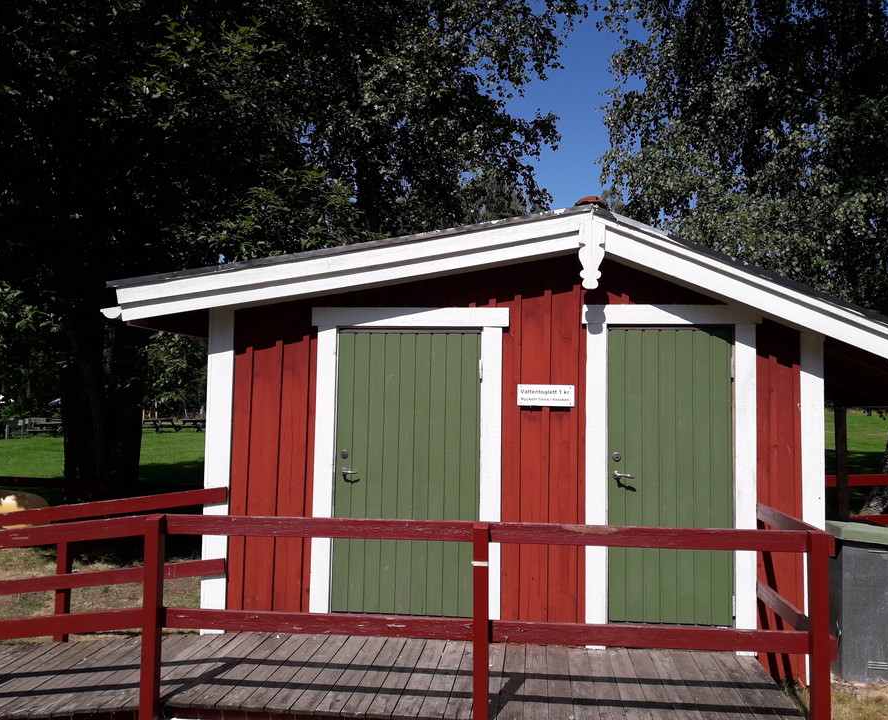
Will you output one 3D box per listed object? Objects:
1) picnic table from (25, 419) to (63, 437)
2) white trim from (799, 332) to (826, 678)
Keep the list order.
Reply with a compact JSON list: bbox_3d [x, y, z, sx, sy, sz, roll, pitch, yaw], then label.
[{"bbox_3d":[-20.528,3.580,40.000,1.900,0.740,1.500,2,-4,-27],"label":"picnic table"},{"bbox_3d":[2.486,0.983,5.209,0.157,2.339,0.035,1,-3,5],"label":"white trim"}]

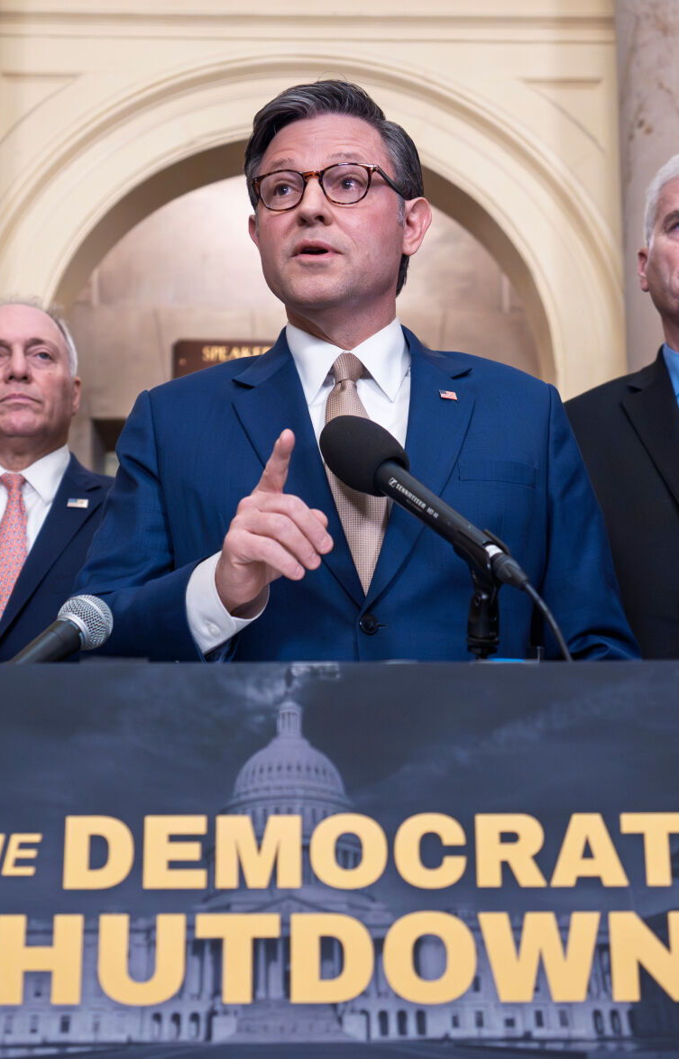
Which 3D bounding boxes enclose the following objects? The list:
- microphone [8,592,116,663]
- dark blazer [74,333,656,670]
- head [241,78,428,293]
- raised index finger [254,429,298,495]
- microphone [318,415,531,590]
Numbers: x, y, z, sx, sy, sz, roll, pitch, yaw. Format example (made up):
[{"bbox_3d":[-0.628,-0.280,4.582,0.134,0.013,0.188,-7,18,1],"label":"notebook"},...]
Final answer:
[{"bbox_3d":[-0.264,0.115,1.361,0.165,0.051,0.051,-40,8,-31],"label":"microphone"},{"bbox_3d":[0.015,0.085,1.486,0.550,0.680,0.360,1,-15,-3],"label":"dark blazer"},{"bbox_3d":[-0.002,-0.344,1.590,0.175,0.245,0.215,-4,-5,15],"label":"head"},{"bbox_3d":[-0.056,-0.060,1.380,0.021,0.078,0.023,24,28,6],"label":"raised index finger"},{"bbox_3d":[0.075,-0.021,1.300,0.240,0.067,0.064,35,5,31],"label":"microphone"}]

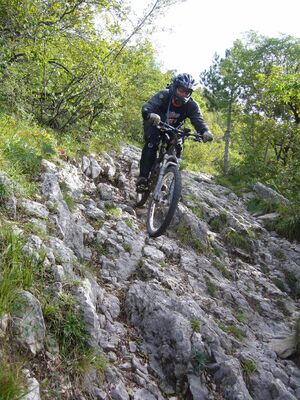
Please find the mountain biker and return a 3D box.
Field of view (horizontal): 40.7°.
[{"bbox_3d":[0.205,-0.665,4.130,0.670,1.180,0.820,2,0,-14],"label":"mountain biker"}]

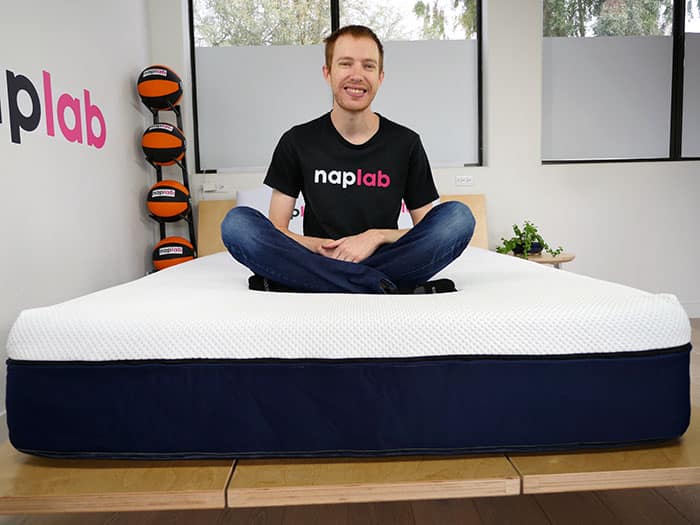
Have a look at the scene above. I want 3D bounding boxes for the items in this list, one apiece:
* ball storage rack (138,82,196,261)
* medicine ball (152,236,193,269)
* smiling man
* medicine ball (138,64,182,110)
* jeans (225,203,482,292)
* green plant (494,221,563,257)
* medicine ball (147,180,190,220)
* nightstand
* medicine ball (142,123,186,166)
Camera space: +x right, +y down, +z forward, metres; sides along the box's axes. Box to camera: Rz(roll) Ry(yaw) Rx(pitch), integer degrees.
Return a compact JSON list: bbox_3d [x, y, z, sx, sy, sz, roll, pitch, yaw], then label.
[{"bbox_3d":[-1.007,-0.237,3.058,0.280,1.427,0.360,-2,6,-1],"label":"ball storage rack"},{"bbox_3d":[-1.014,-0.033,3.018,0.228,0.228,0.228,-2,6,-1],"label":"medicine ball"},{"bbox_3d":[-0.012,-0.296,1.629,0.760,0.781,0.500,-2,6,-1],"label":"smiling man"},{"bbox_3d":[-1.056,-0.970,2.923,0.237,0.237,0.237,-2,6,-1],"label":"medicine ball"},{"bbox_3d":[-0.004,-0.044,1.634,0.760,0.280,0.480,-2,6,-1],"label":"jeans"},{"bbox_3d":[1.026,-0.128,2.997,0.370,0.220,0.300,-2,6,-1],"label":"green plant"},{"bbox_3d":[-1.030,-0.349,2.986,0.230,0.230,0.230,-2,6,-1],"label":"medicine ball"},{"bbox_3d":[1.062,0.199,3.000,0.450,0.457,0.450,-2,6,-1],"label":"nightstand"},{"bbox_3d":[-1.044,-0.666,2.954,0.235,0.235,0.235,-2,6,-1],"label":"medicine ball"}]

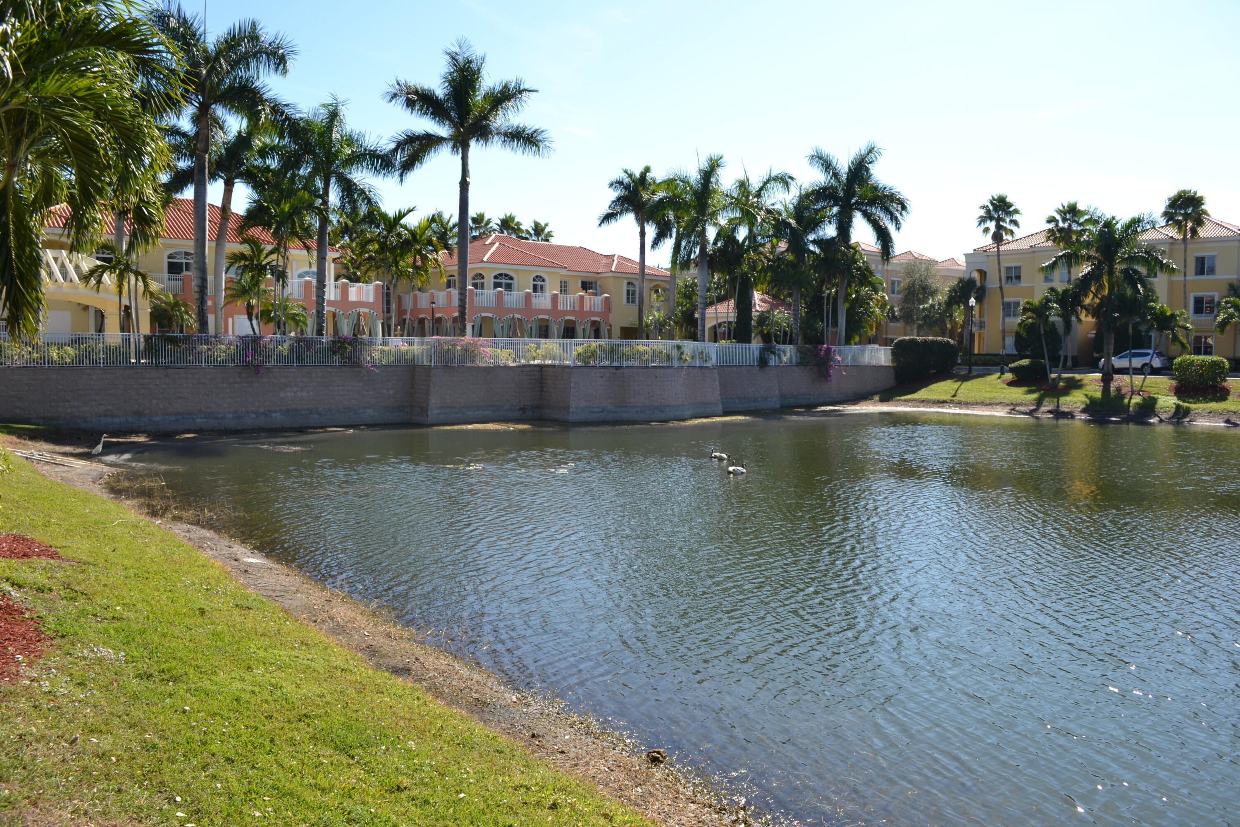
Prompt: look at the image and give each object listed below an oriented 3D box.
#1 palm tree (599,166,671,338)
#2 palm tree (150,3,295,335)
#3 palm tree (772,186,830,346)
[{"bbox_3d":[1.050,-10.046,63.000,4.900,13.300,4.900,1,4,1],"label":"palm tree"},{"bbox_3d":[-18.523,-10.578,43.000,6.600,16.380,6.600,-1,3,-23],"label":"palm tree"},{"bbox_3d":[12.208,-9.251,62.500,4.500,11.710,4.500,1,3,11],"label":"palm tree"}]

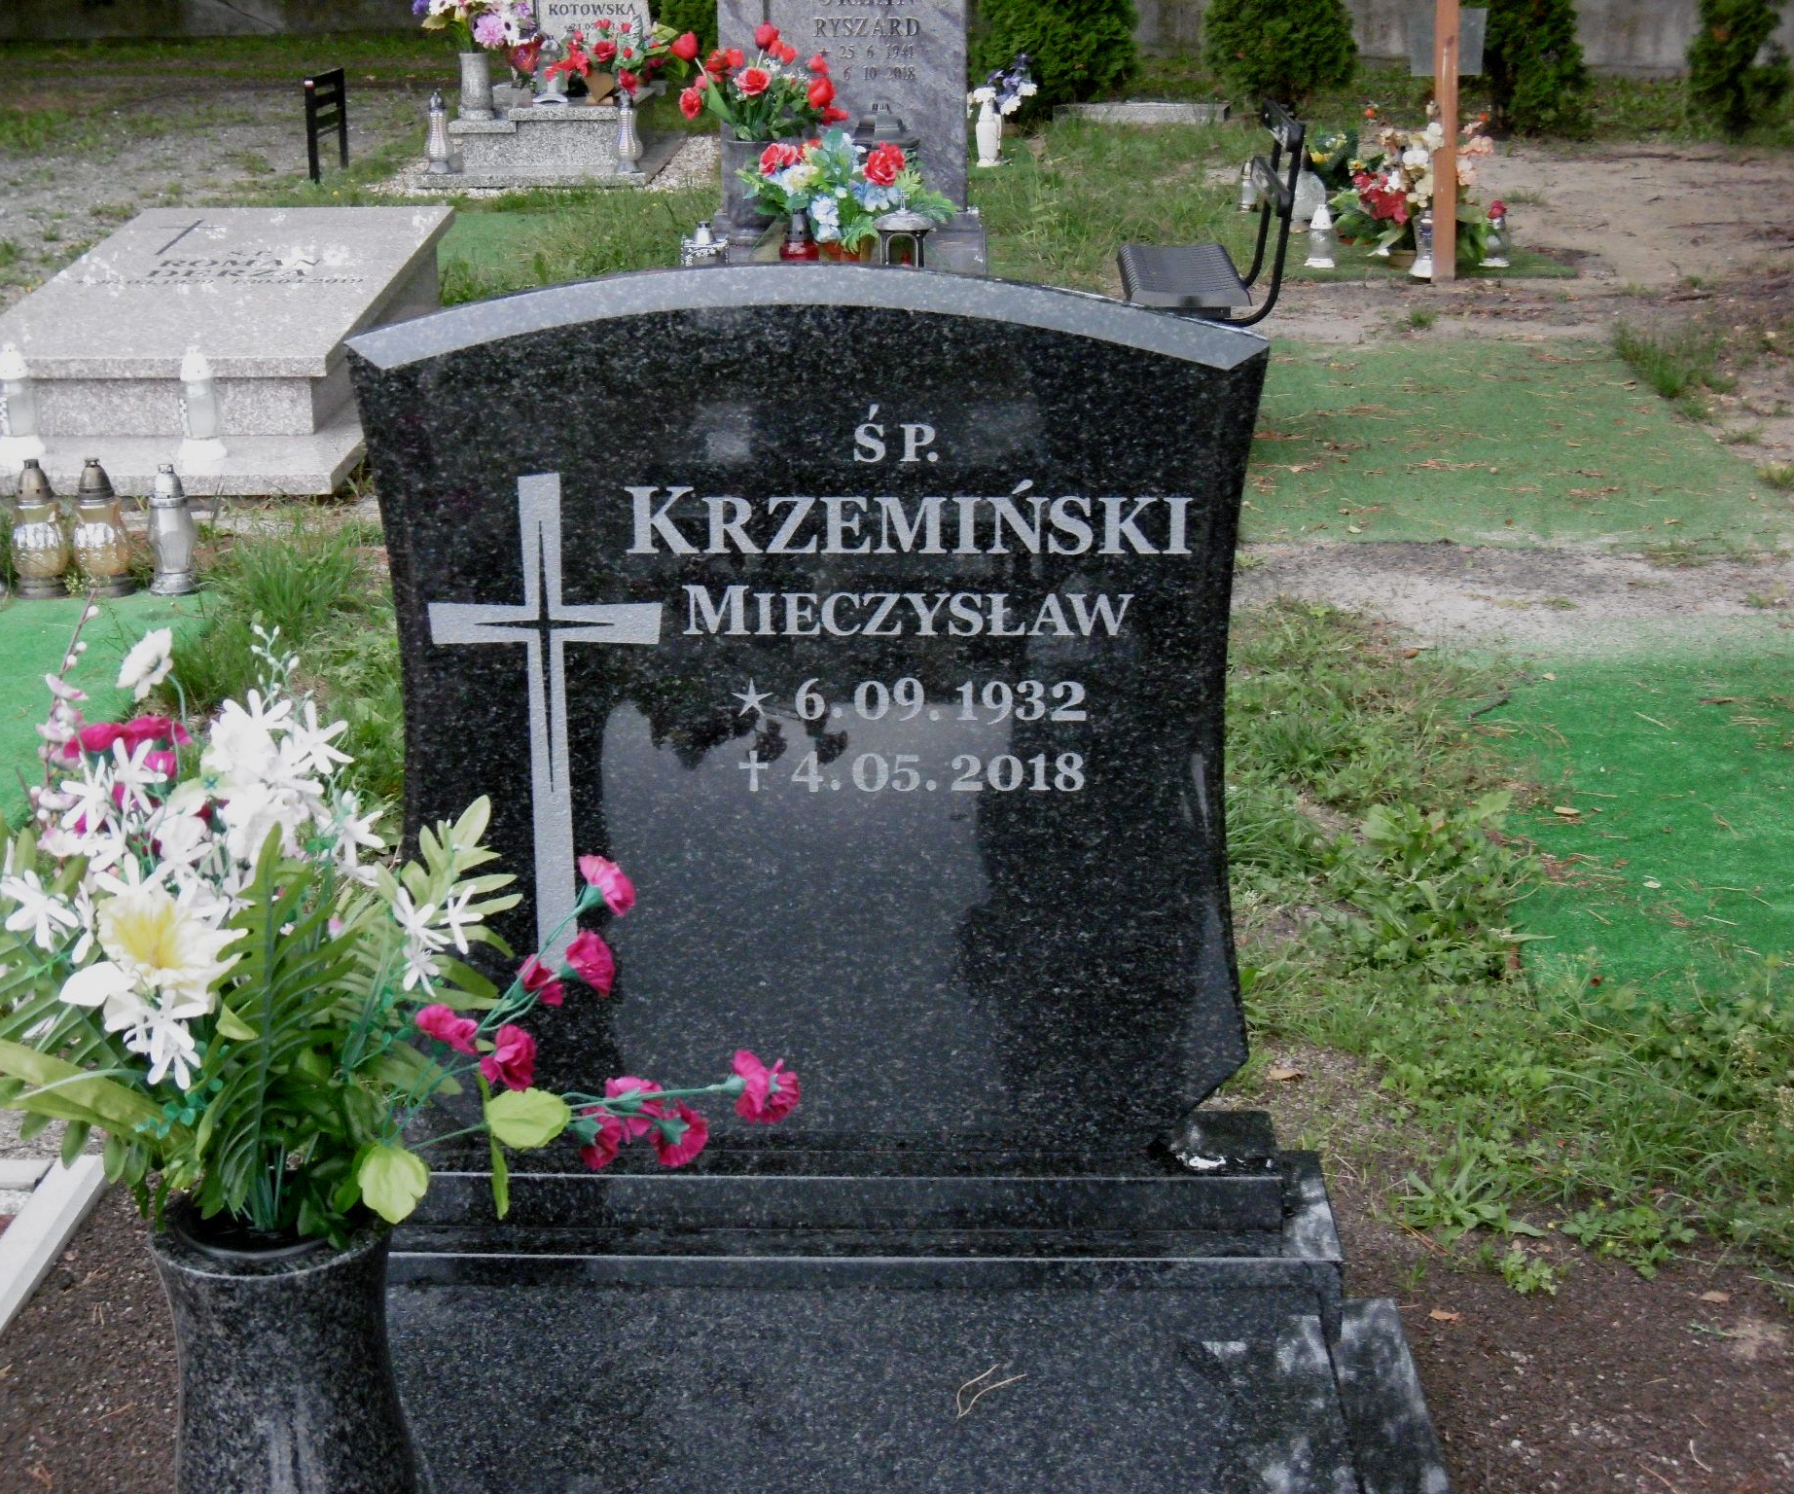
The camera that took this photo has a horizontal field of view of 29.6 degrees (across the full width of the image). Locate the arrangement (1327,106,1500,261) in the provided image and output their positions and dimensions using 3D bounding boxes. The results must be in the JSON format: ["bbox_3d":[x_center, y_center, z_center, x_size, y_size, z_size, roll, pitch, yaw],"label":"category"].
[{"bbox_3d":[1.792,-1.965,11.829,0.586,0.530,0.450,2,15,8],"label":"arrangement"}]

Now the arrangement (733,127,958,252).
[{"bbox_3d":[-0.141,-1.548,9.450,0.603,0.370,0.380,-1,15,-1],"label":"arrangement"}]

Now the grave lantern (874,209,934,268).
[{"bbox_3d":[0.017,-1.391,9.380,0.168,0.205,0.160,0,15,0],"label":"grave lantern"}]

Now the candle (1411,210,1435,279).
[{"bbox_3d":[1.785,-1.690,11.393,0.115,0.222,0.115,2,15,9],"label":"candle"}]

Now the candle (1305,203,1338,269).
[{"bbox_3d":[1.460,-1.758,11.679,0.104,0.213,0.104,1,15,7],"label":"candle"}]

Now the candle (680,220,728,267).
[{"bbox_3d":[-0.534,-1.381,9.400,0.129,0.155,0.128,-1,15,-3],"label":"candle"}]

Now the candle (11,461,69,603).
[{"bbox_3d":[-1.691,-0.429,6.662,0.111,0.266,0.111,-4,15,-14],"label":"candle"}]

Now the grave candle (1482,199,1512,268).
[{"bbox_3d":[2.123,-1.819,12.032,0.103,0.225,0.103,-1,14,0],"label":"grave candle"}]

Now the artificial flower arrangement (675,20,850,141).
[{"bbox_3d":[-0.375,-1.852,9.450,0.465,0.340,0.380,-1,15,-2],"label":"artificial flower arrangement"}]

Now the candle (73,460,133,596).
[{"bbox_3d":[-1.566,-0.430,6.658,0.113,0.269,0.113,-4,15,-13],"label":"candle"}]

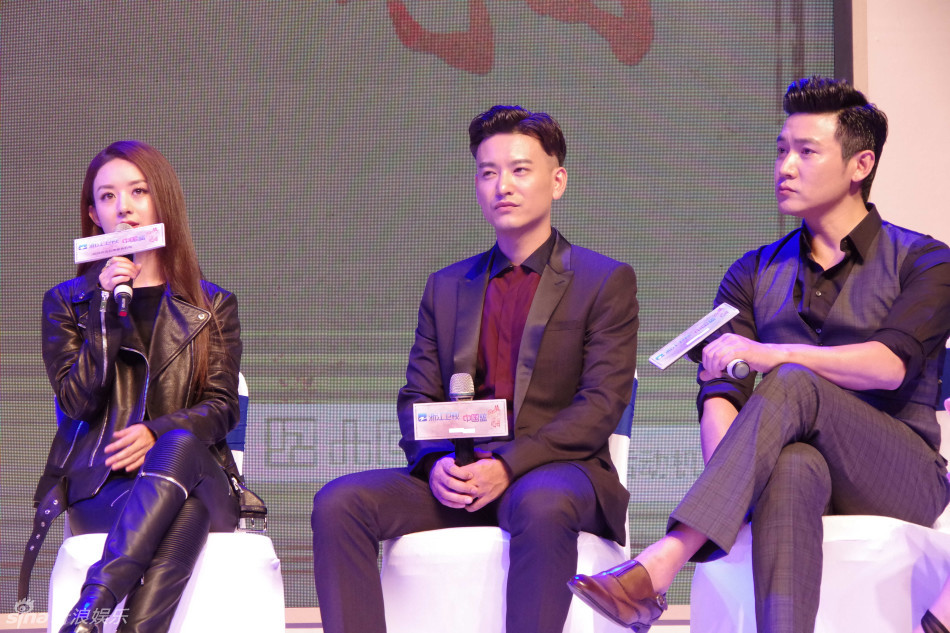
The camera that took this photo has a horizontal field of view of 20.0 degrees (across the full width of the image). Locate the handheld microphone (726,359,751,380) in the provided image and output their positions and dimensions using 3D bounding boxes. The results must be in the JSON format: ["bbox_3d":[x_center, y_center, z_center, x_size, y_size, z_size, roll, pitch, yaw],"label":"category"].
[{"bbox_3d":[0.455,0.074,5.150,0.050,0.050,0.260,1,11,-20],"label":"handheld microphone"}]

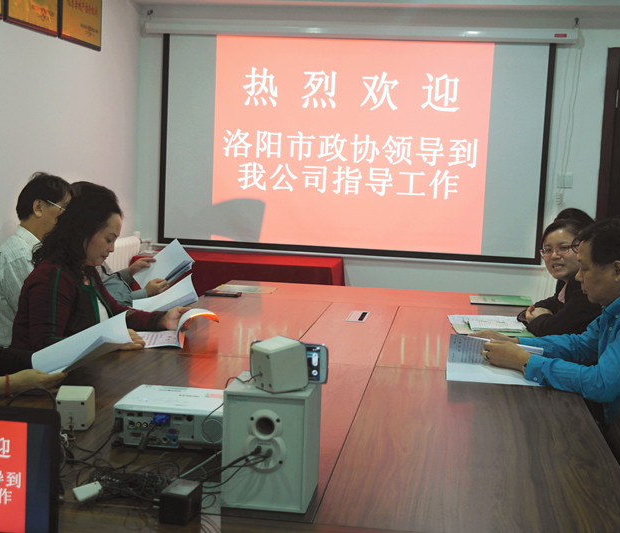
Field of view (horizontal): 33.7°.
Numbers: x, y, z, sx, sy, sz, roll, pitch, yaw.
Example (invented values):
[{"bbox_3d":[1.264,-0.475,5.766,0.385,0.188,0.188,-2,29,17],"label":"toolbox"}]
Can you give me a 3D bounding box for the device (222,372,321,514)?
[{"bbox_3d":[-0.067,0.324,1.905,0.152,0.217,0.178,3,6,8],"label":"device"}]

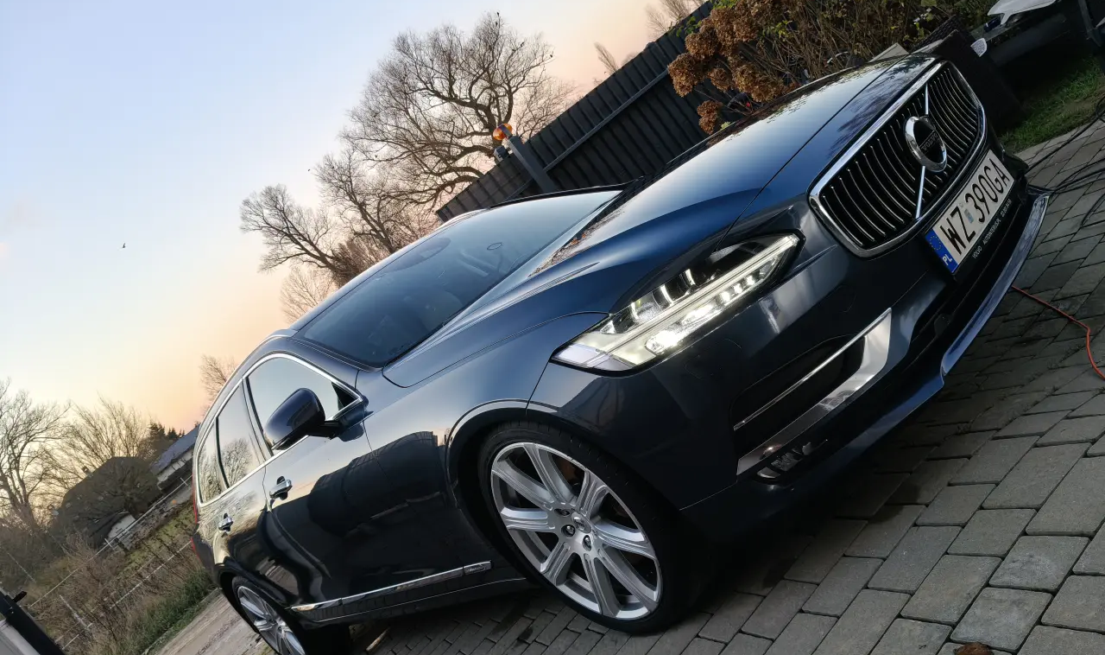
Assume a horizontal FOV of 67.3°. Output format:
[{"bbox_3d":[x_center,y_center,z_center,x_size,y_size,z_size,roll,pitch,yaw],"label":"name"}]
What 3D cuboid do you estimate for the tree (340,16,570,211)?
[{"bbox_3d":[-3.428,-9.842,43.093,10.594,11.311,10.594,-38,7,4],"label":"tree"}]

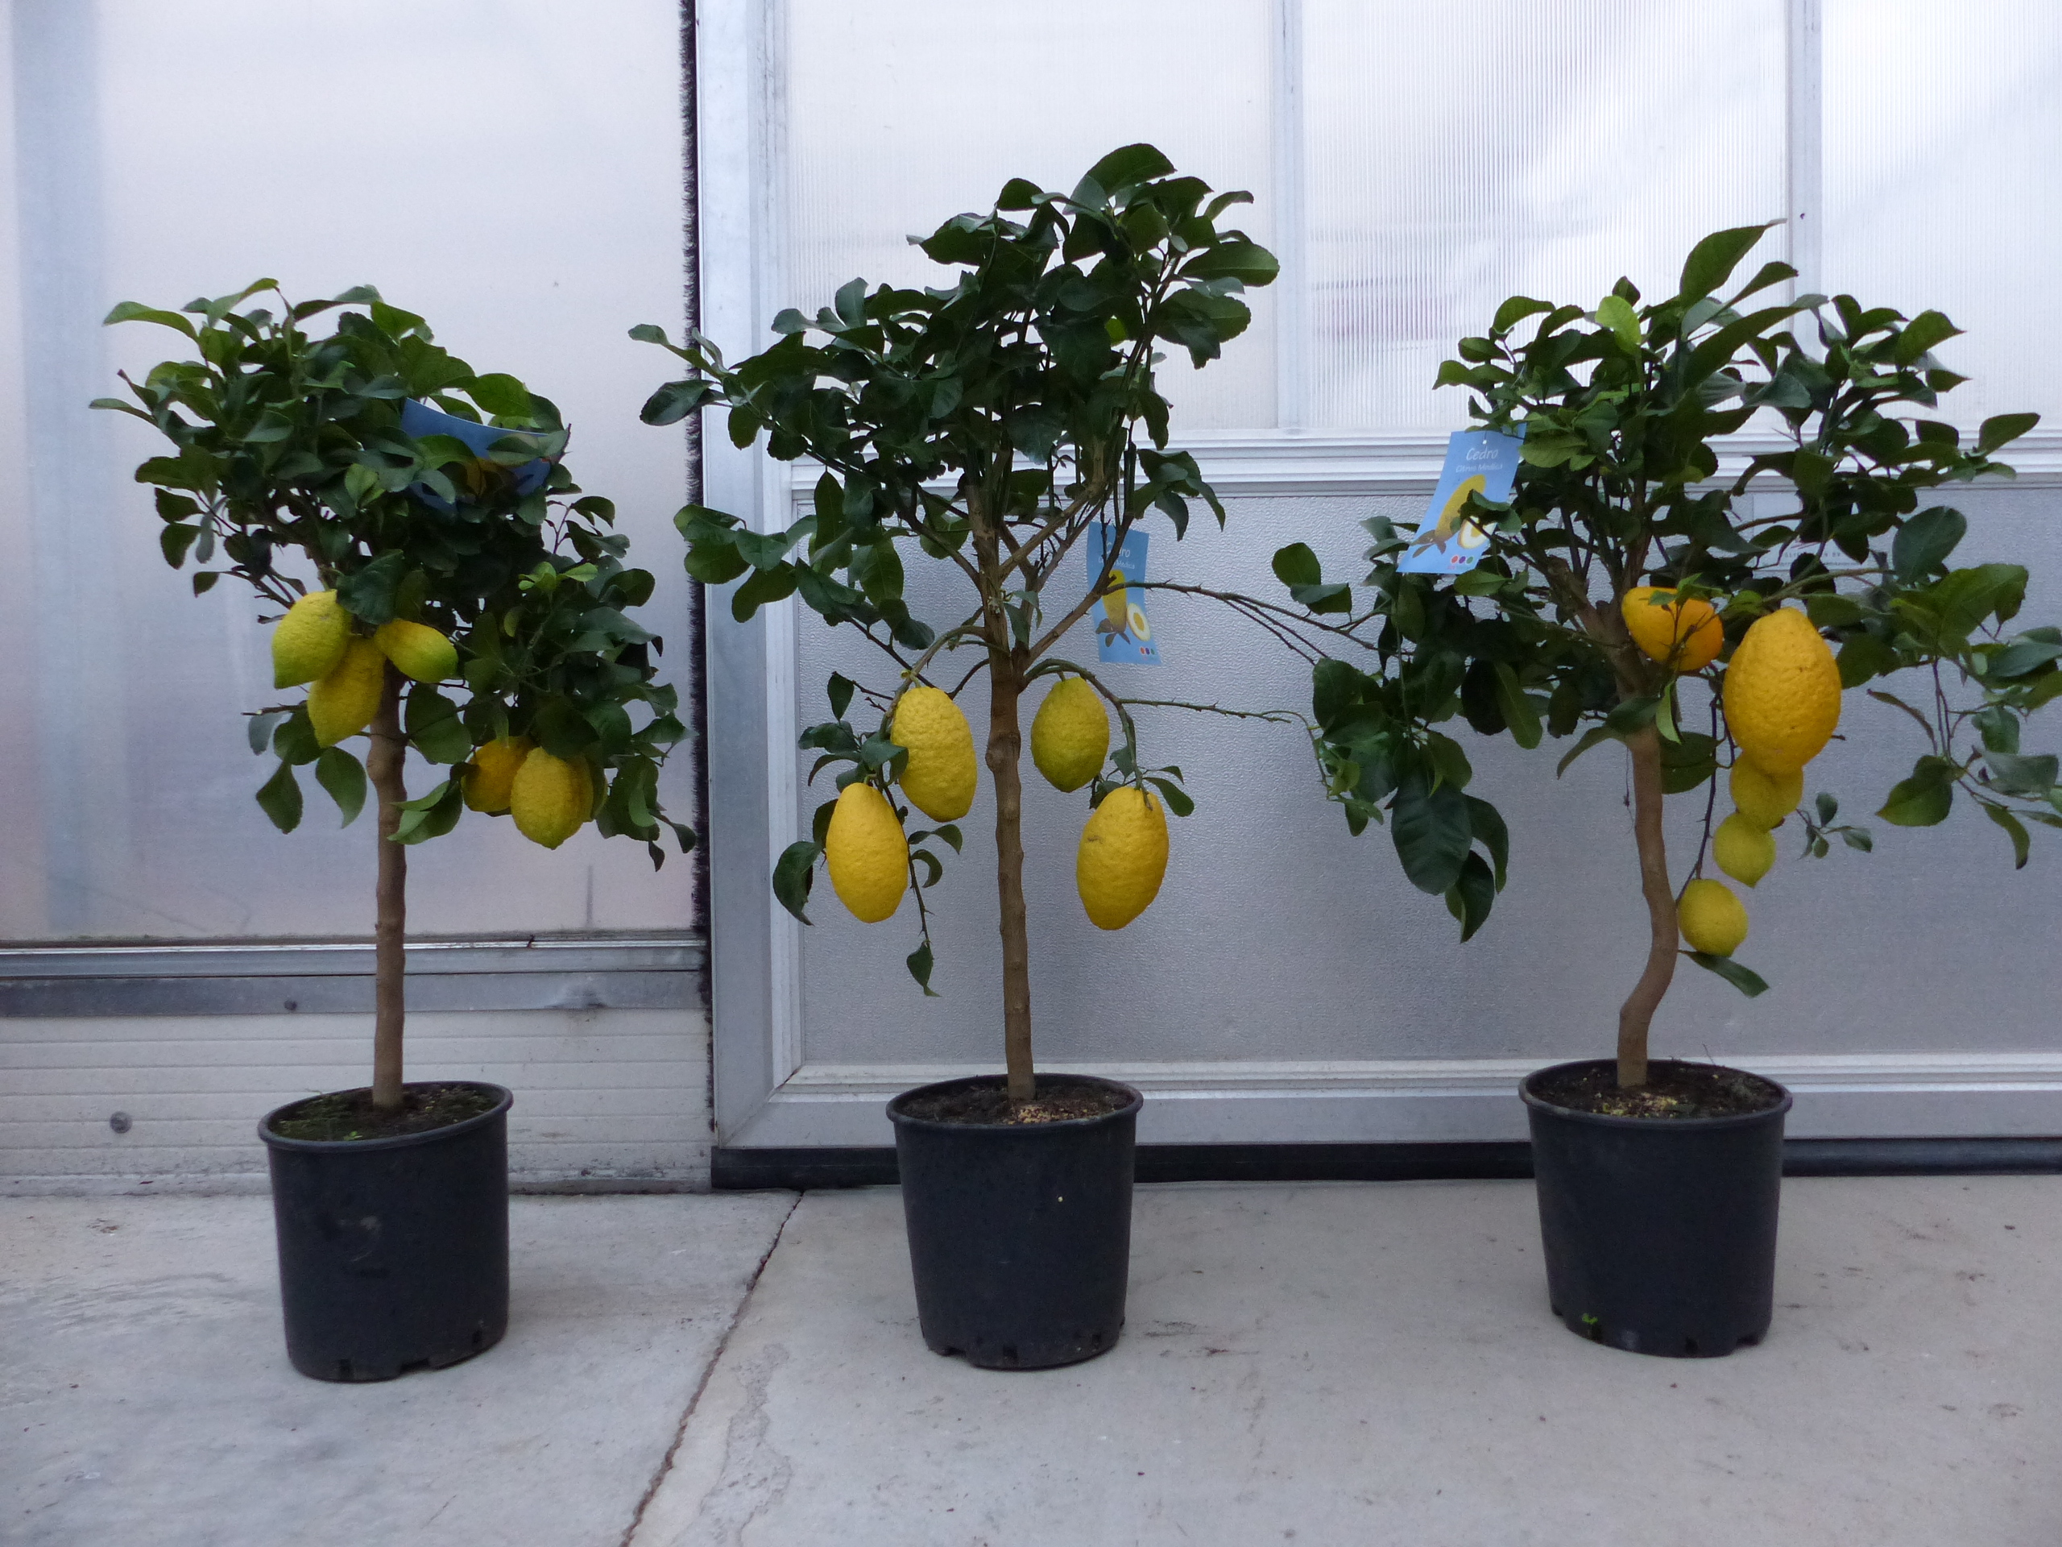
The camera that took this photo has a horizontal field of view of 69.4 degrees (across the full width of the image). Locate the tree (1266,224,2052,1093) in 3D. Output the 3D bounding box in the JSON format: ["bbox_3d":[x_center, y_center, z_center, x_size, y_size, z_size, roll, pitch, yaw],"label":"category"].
[{"bbox_3d":[0.624,-0.112,1.476,0.776,0.861,0.640,-1,1,0],"label":"tree"}]

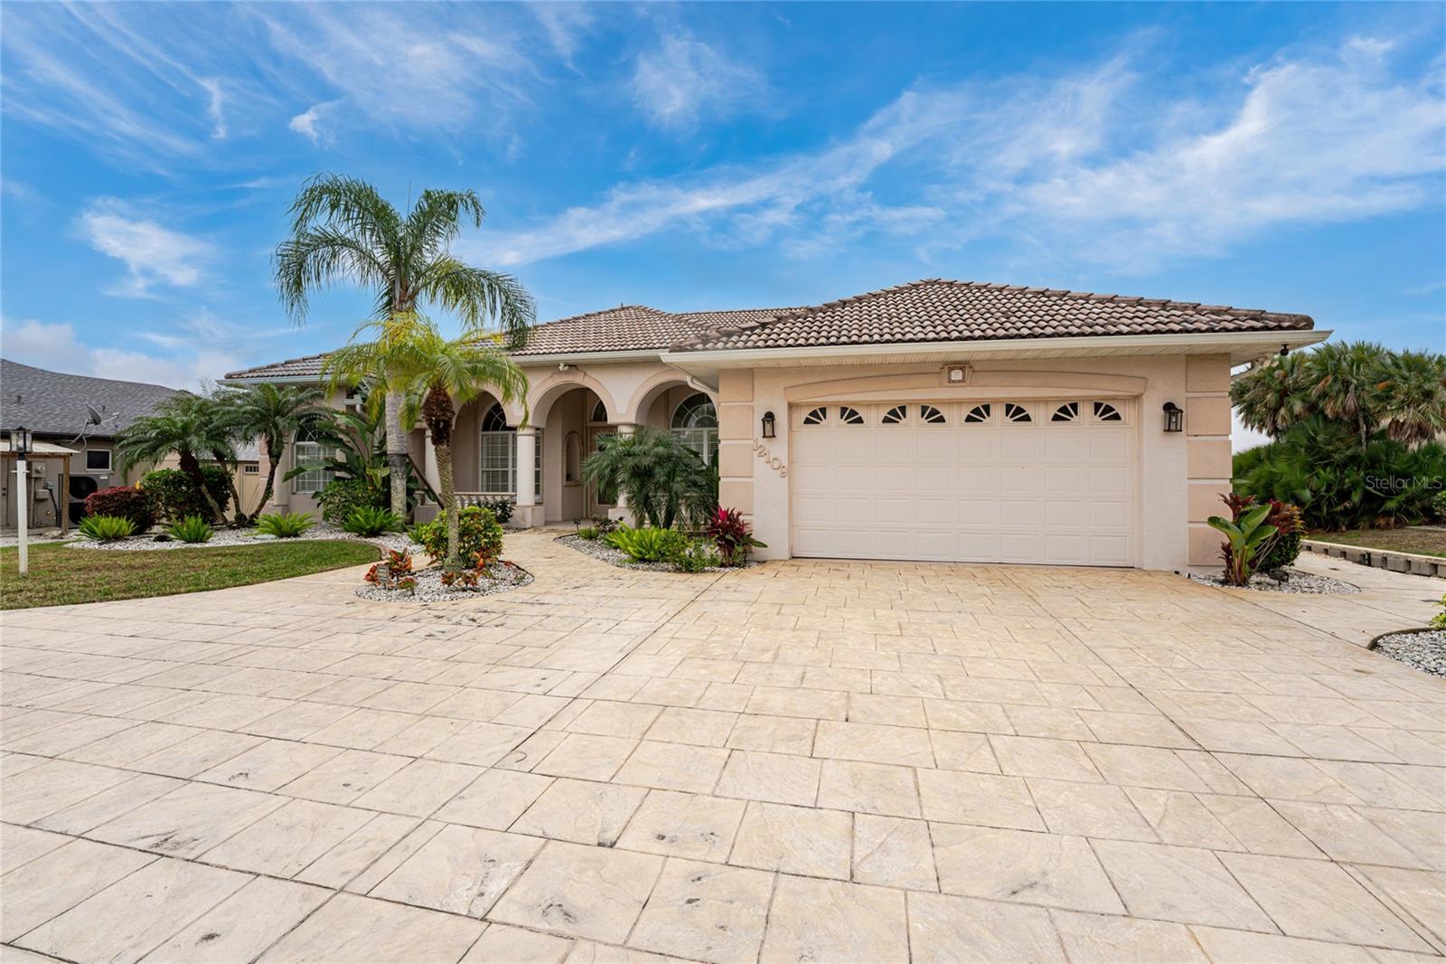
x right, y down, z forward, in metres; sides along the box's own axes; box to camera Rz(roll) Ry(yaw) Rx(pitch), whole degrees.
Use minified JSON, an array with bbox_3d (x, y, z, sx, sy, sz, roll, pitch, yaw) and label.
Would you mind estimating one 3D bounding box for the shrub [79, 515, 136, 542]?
[{"bbox_3d":[-12.100,0.920,11.100,0.850,0.520,0.800,0,0,10],"label":"shrub"}]

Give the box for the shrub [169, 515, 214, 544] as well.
[{"bbox_3d":[-10.300,0.930,10.900,0.750,0.520,0.720,0,0,10],"label":"shrub"}]

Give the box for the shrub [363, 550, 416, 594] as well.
[{"bbox_3d":[-4.150,1.090,7.000,0.580,0.520,0.550,0,0,10],"label":"shrub"}]

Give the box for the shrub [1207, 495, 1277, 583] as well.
[{"bbox_3d":[6.330,0.700,6.900,0.720,1.120,0.650,0,0,10],"label":"shrub"}]

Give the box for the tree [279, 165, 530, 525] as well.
[{"bbox_3d":[-7.500,-2.950,13.200,5.200,8.200,5.000,0,0,10],"label":"tree"}]

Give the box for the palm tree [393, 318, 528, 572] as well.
[{"bbox_3d":[-3.850,-0.530,8.000,2.100,3.550,2.100,0,0,10],"label":"palm tree"}]

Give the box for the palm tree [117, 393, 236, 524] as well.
[{"bbox_3d":[-13.750,-0.580,14.200,2.300,3.250,2.200,0,0,10],"label":"palm tree"}]

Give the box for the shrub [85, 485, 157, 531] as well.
[{"bbox_3d":[-13.800,0.640,12.900,1.300,1.070,1.200,0,0,10],"label":"shrub"}]

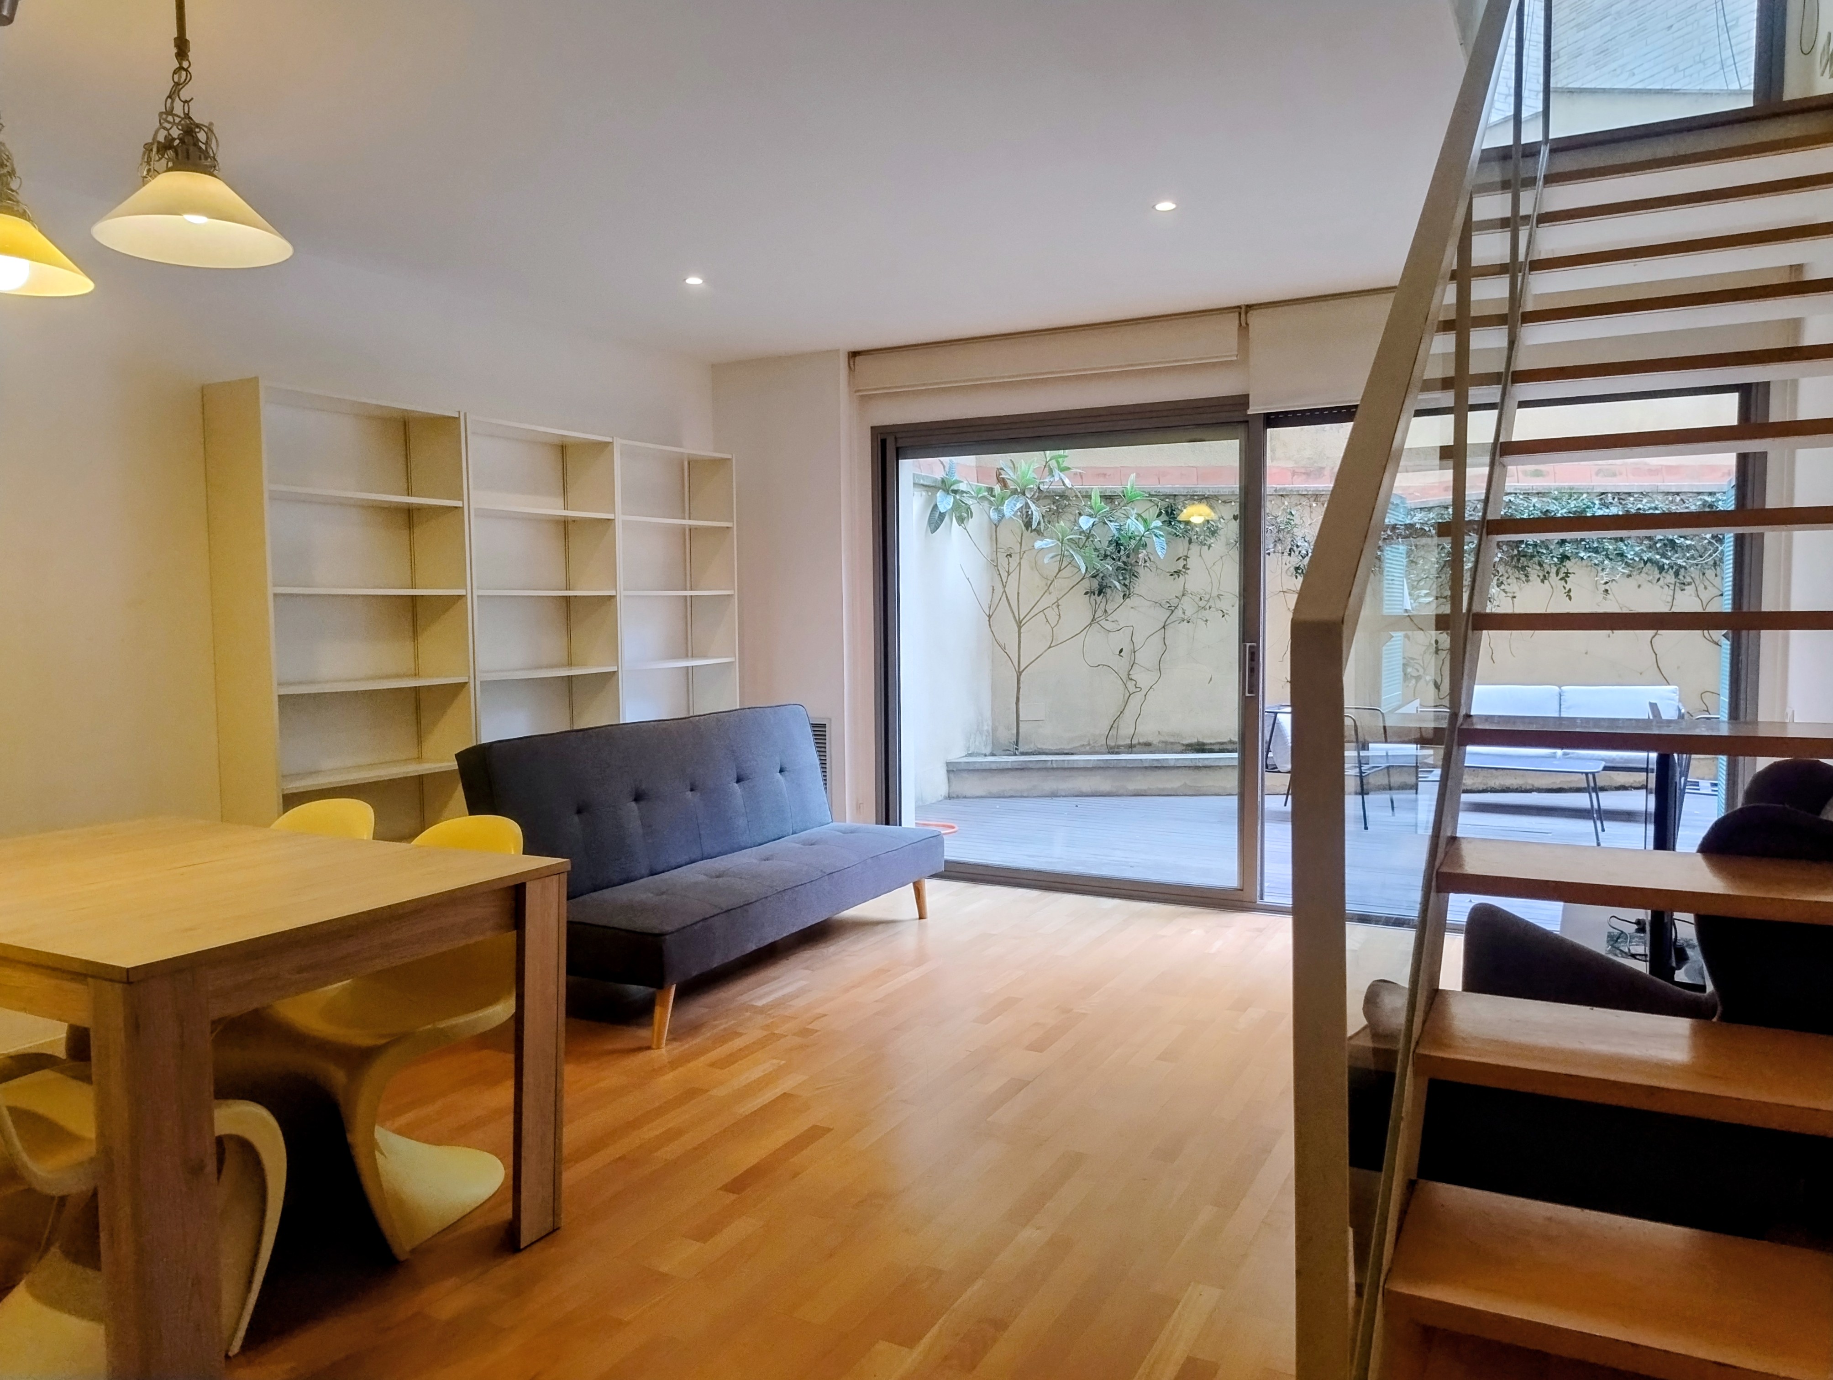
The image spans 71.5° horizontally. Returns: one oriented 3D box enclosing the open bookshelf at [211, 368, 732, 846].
[{"bbox_3d":[-1.611,-0.052,5.231,0.305,2.020,2.400,1,4,30],"label":"open bookshelf"}]

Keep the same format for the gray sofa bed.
[{"bbox_3d":[-0.661,0.558,4.618,0.800,0.865,1.814,1,4,27],"label":"gray sofa bed"}]

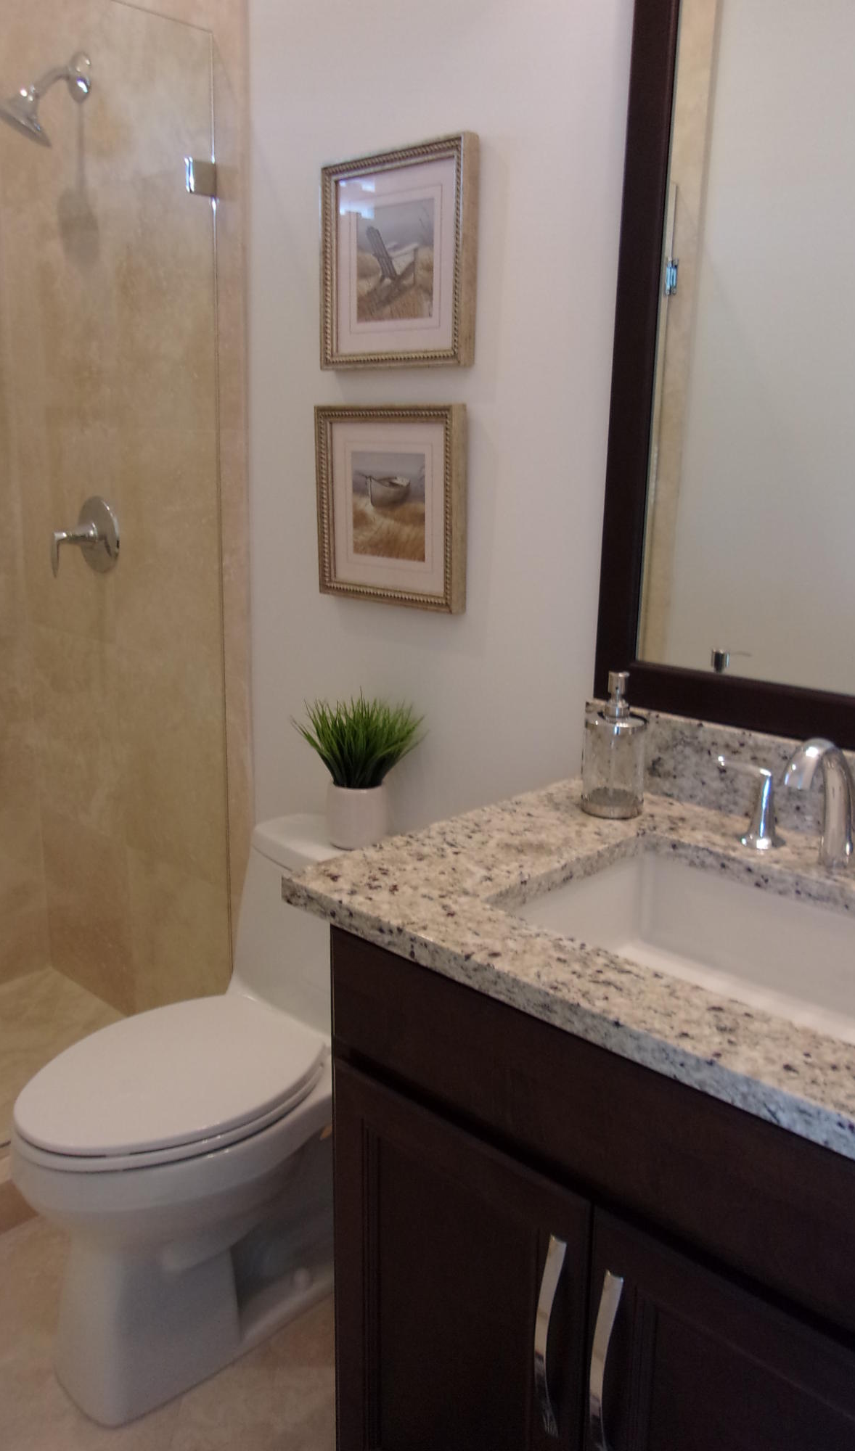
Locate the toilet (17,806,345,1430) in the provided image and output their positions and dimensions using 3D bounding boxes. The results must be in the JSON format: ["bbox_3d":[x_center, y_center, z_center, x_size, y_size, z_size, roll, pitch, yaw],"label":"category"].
[{"bbox_3d":[-0.293,0.576,1.745,0.420,0.672,0.715,14,19,42],"label":"toilet"}]

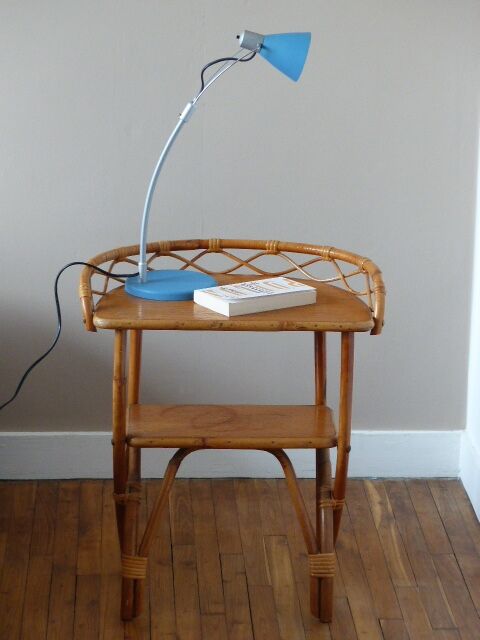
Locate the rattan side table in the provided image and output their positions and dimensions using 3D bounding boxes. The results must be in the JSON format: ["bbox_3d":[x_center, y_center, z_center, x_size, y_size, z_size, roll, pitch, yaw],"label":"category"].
[{"bbox_3d":[-0.018,0.195,3.747,0.515,0.618,0.330,0,16,-1],"label":"rattan side table"}]

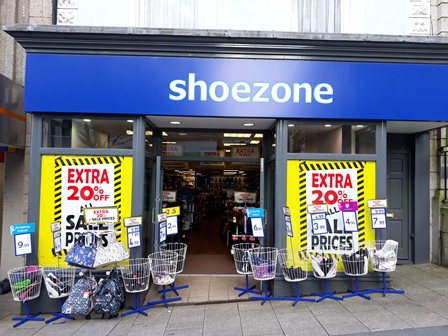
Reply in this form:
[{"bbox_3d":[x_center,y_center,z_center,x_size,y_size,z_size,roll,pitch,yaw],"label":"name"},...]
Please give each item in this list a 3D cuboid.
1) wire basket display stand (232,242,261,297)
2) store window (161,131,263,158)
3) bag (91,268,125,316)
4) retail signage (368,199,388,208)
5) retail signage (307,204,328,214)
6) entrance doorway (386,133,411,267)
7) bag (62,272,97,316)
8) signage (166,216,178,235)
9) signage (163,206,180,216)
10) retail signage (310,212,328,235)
[{"bbox_3d":[0.365,1.584,5.470,0.430,0.715,0.430,1,-2,-14],"label":"wire basket display stand"},{"bbox_3d":[-0.200,-0.404,6.094,1.752,0.438,0.060,1,-2,-1],"label":"store window"},{"bbox_3d":[-1.543,1.668,4.710,0.328,0.547,0.280,1,-2,-1],"label":"bag"},{"bbox_3d":[2.237,0.515,5.059,0.270,0.118,0.015,-3,-2,-2],"label":"retail signage"},{"bbox_3d":[1.369,0.603,5.099,0.297,0.124,0.020,1,-2,-1],"label":"retail signage"},{"bbox_3d":[2.967,0.525,6.321,0.950,2.346,0.140,1,-2,-2],"label":"entrance doorway"},{"bbox_3d":[-1.919,1.664,4.661,0.346,0.507,0.250,1,-2,-1],"label":"bag"},{"bbox_3d":[-0.810,0.909,5.504,0.215,0.284,0.020,2,-2,-29],"label":"signage"},{"bbox_3d":[-0.802,0.671,5.366,0.275,0.120,0.015,-1,-2,-18],"label":"signage"},{"bbox_3d":[1.359,0.791,4.981,0.218,0.300,0.015,-6,-2,-2],"label":"retail signage"}]

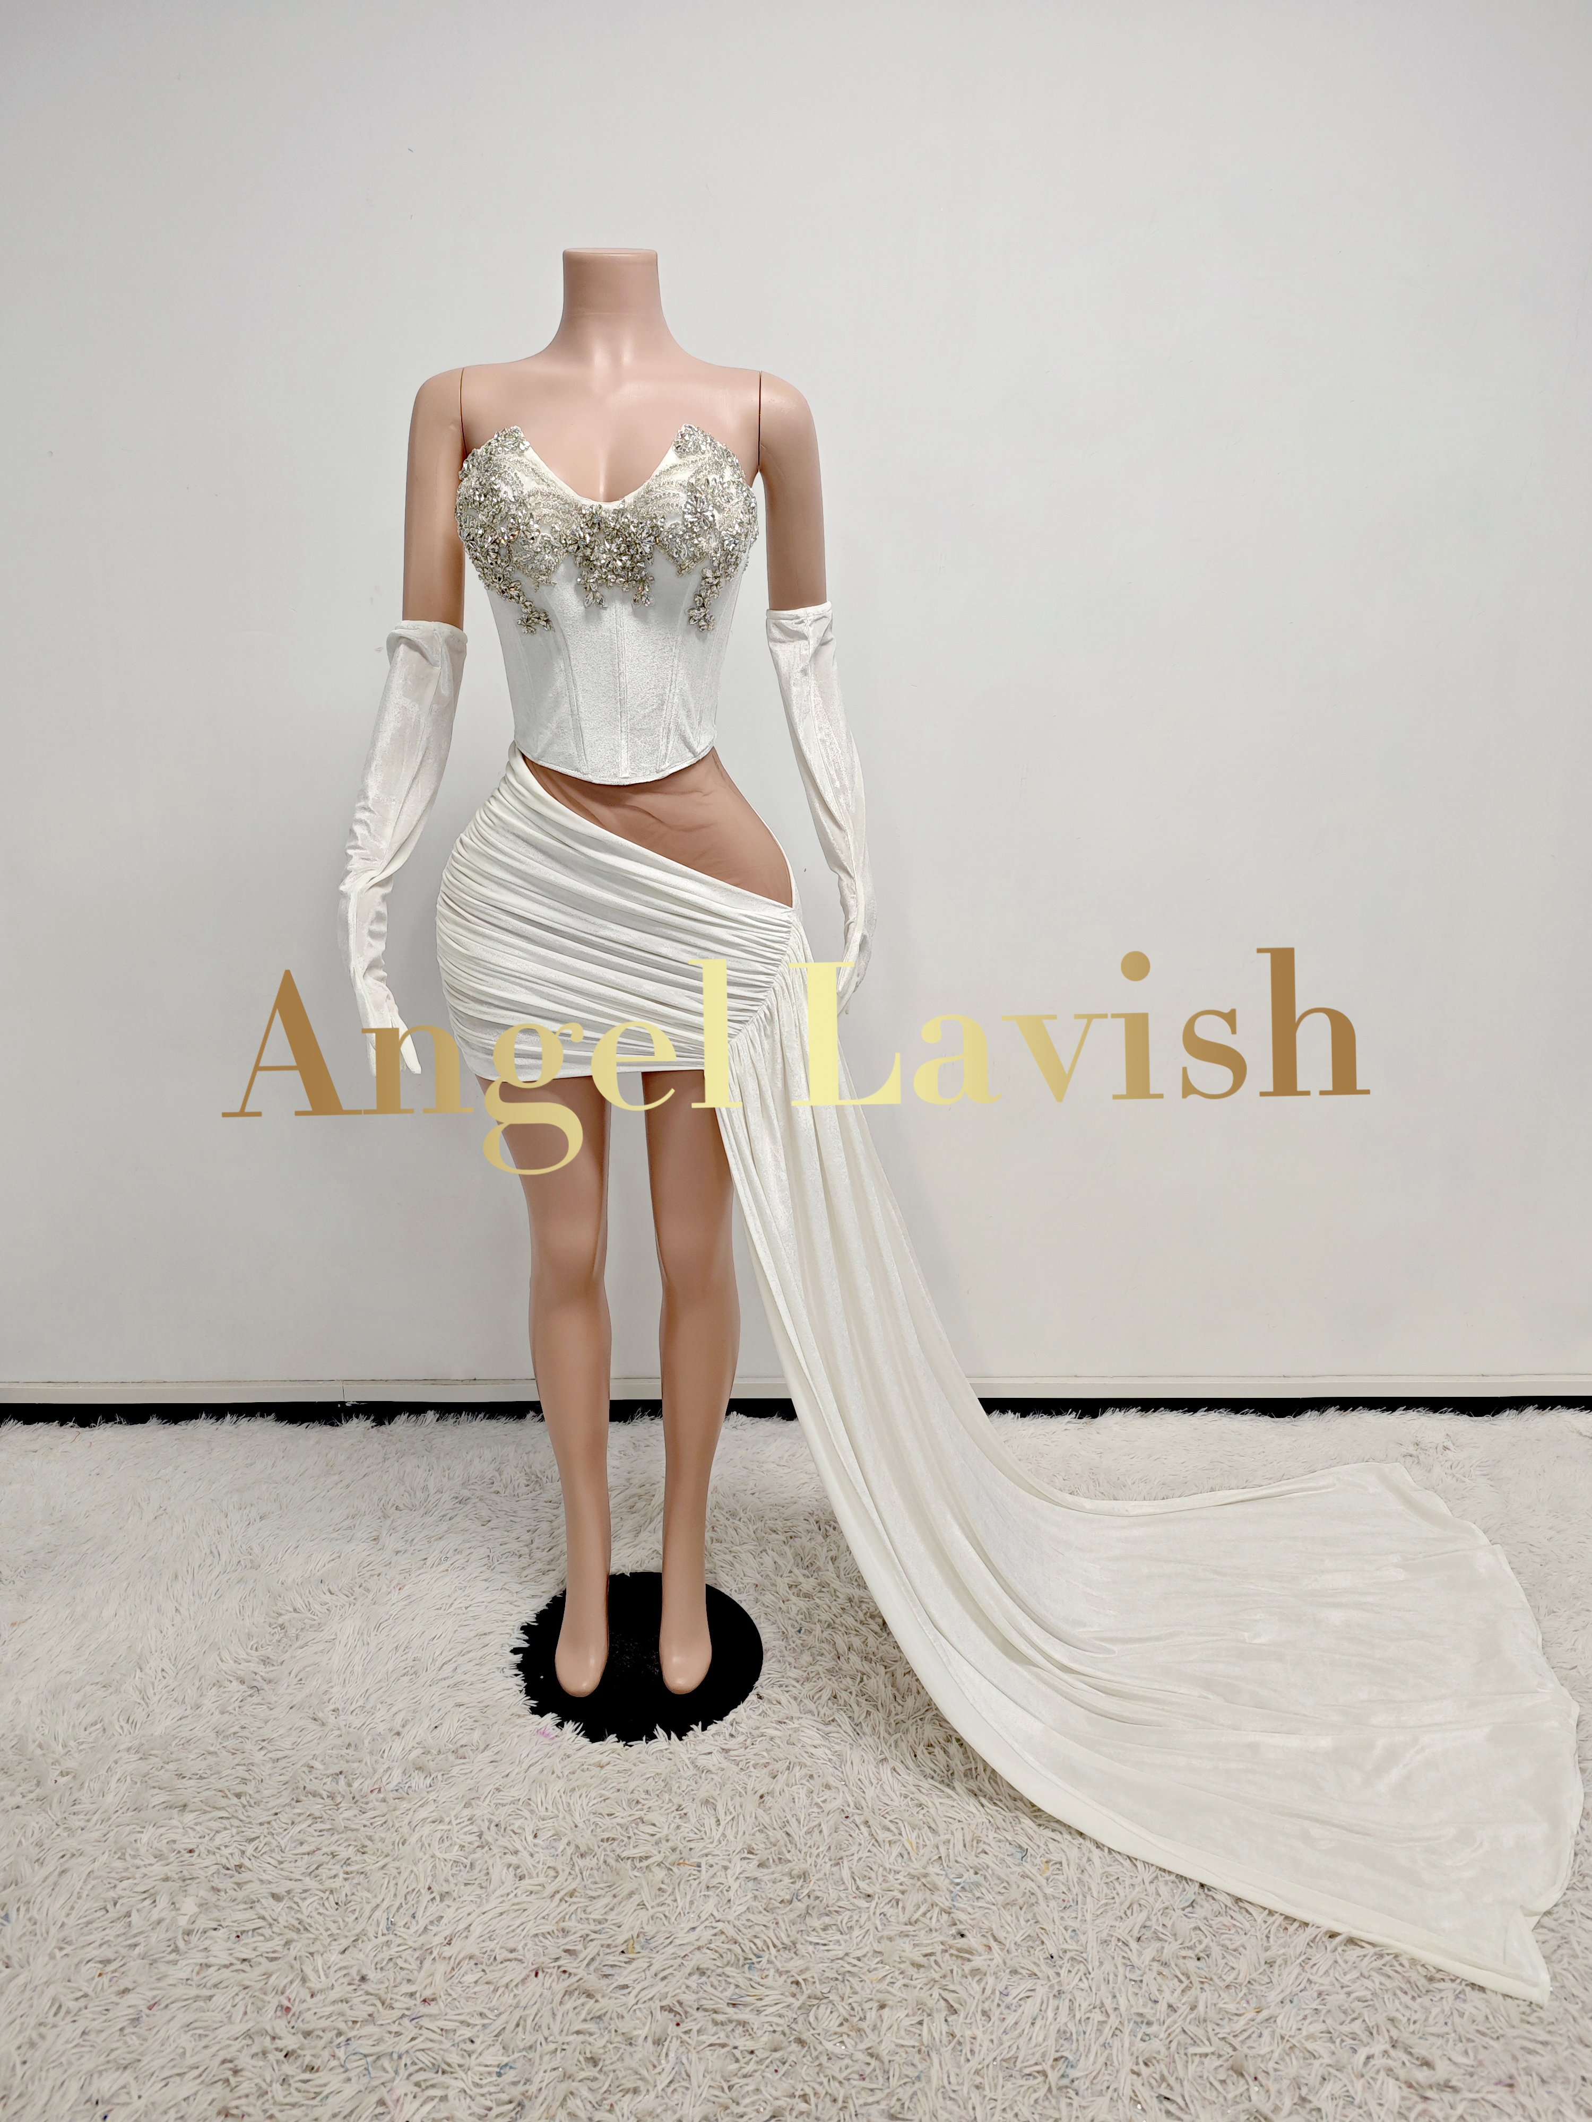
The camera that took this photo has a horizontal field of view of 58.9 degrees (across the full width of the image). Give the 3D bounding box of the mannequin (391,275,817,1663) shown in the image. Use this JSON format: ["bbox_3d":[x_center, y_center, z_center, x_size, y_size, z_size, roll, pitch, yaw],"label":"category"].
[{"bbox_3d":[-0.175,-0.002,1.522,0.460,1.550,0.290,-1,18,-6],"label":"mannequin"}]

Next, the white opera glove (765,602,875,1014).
[{"bbox_3d":[0.025,-0.254,1.496,0.125,0.440,0.140,-1,18,-6],"label":"white opera glove"}]

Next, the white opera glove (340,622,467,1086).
[{"bbox_3d":[-0.390,-0.204,1.391,0.145,0.445,0.160,-1,18,-6],"label":"white opera glove"}]

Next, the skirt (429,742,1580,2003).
[{"bbox_3d":[0.307,0.225,1.532,1.350,1.110,0.840,-1,18,-6],"label":"skirt"}]

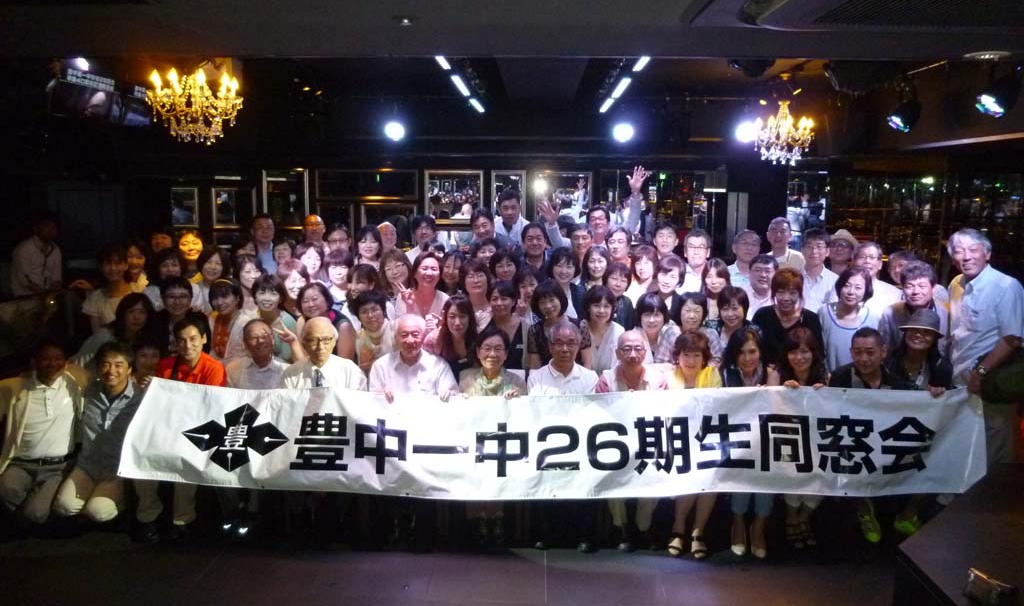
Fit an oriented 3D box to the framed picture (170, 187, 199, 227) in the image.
[{"bbox_3d":[-3.936,-1.148,8.888,0.340,0.470,0.040,1,9,2],"label":"framed picture"}]

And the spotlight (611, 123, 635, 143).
[{"bbox_3d":[1.031,-1.591,6.902,0.230,0.230,0.250,1,21,2],"label":"spotlight"}]

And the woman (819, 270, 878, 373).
[{"bbox_3d":[2.017,0.527,4.563,0.440,1.490,0.320,3,9,16],"label":"woman"}]

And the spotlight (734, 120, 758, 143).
[{"bbox_3d":[2.175,-1.590,6.858,0.230,0.230,0.250,1,21,2],"label":"spotlight"}]

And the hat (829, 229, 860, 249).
[{"bbox_3d":[2.639,-0.517,5.907,0.260,0.140,0.290,2,8,14],"label":"hat"}]

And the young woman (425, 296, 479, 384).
[{"bbox_3d":[-0.387,0.599,4.795,0.460,1.286,0.500,0,9,-1],"label":"young woman"}]

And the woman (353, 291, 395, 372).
[{"bbox_3d":[-0.858,0.598,4.834,0.450,1.400,0.450,0,8,-6],"label":"woman"}]

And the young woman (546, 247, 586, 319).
[{"bbox_3d":[0.338,0.395,5.169,0.430,1.581,0.300,1,9,3],"label":"young woman"}]

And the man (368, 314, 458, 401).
[{"bbox_3d":[-0.570,0.682,4.242,0.520,1.240,0.680,0,9,-4],"label":"man"}]

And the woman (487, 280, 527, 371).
[{"bbox_3d":[-0.045,0.567,4.926,0.450,1.450,0.420,1,8,2],"label":"woman"}]

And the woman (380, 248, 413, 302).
[{"bbox_3d":[-0.804,0.430,5.253,0.450,1.600,0.380,0,8,-6],"label":"woman"}]

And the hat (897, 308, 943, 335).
[{"bbox_3d":[2.343,0.100,4.231,0.245,0.130,0.280,12,16,17],"label":"hat"}]

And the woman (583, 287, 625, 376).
[{"bbox_3d":[0.573,0.586,4.828,0.450,1.450,0.420,1,8,7],"label":"woman"}]

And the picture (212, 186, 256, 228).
[{"bbox_3d":[-3.395,-1.179,9.031,0.530,0.510,0.050,1,8,2],"label":"picture"}]

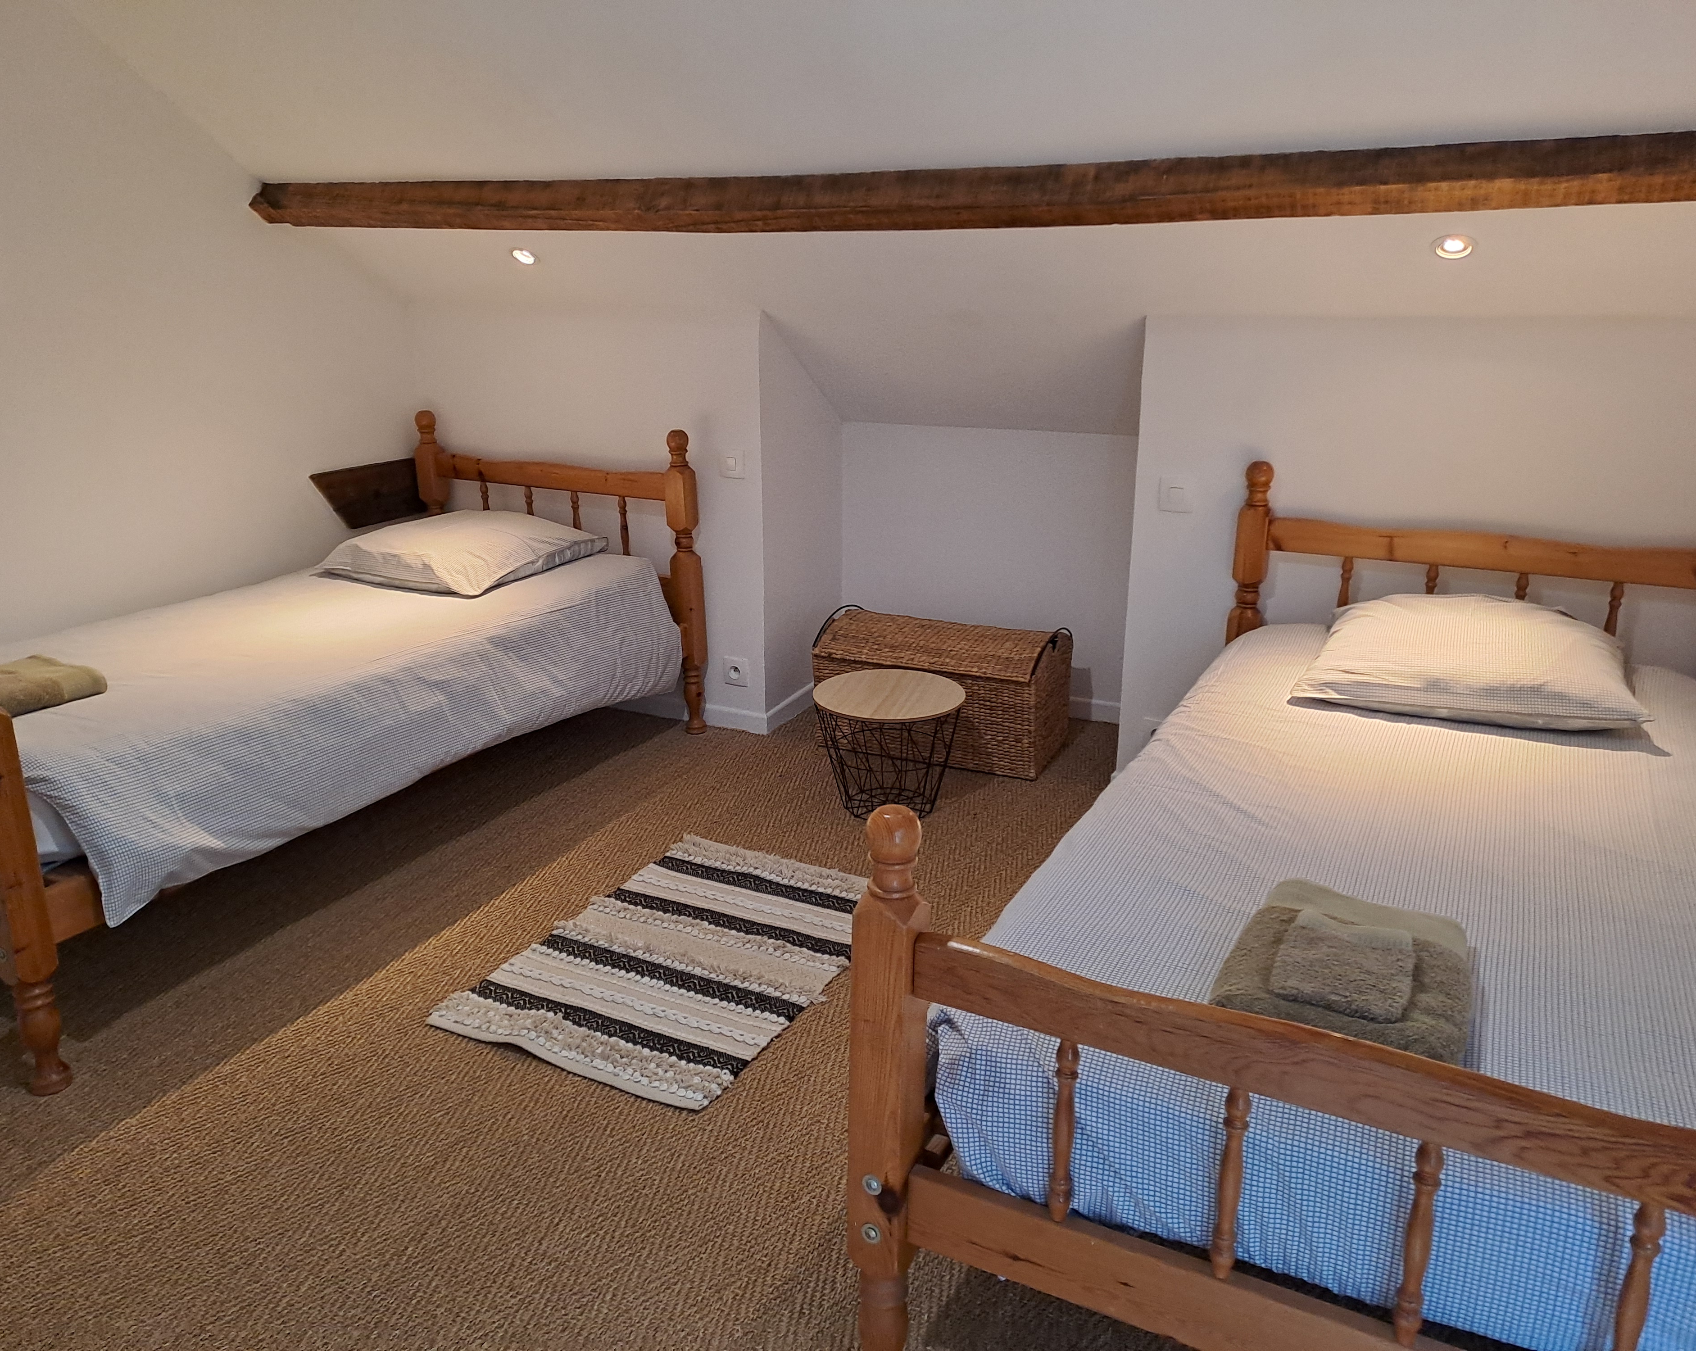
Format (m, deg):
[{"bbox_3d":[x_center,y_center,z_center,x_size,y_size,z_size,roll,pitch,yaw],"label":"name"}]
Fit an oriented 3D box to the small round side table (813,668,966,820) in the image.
[{"bbox_3d":[0.103,0.185,3.313,0.384,0.297,0.384,0,18,0],"label":"small round side table"}]

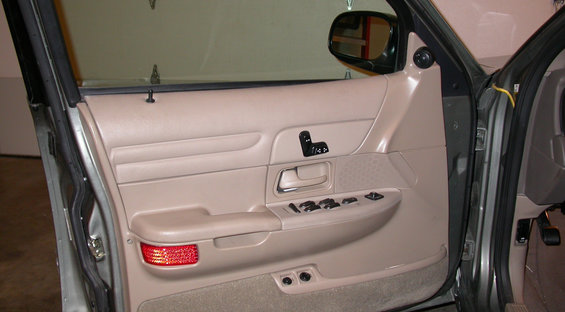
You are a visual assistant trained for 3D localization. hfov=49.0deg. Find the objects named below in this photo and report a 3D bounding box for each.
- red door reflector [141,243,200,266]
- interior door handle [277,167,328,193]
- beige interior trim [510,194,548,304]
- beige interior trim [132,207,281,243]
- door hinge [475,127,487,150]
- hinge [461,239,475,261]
[{"bbox_3d":[-0.250,0.218,1.376,0.122,0.045,0.025,0,14,-2],"label":"red door reflector"},{"bbox_3d":[0.051,0.059,1.572,0.129,0.050,0.035,-6,15,-24],"label":"interior door handle"},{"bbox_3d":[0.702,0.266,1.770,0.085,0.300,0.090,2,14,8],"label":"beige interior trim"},{"bbox_3d":[-0.180,0.152,1.427,0.330,0.050,0.090,-6,15,-24],"label":"beige interior trim"},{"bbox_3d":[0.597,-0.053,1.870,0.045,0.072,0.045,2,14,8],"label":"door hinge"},{"bbox_3d":[0.580,0.293,1.945,0.045,0.072,0.045,2,14,8],"label":"hinge"}]

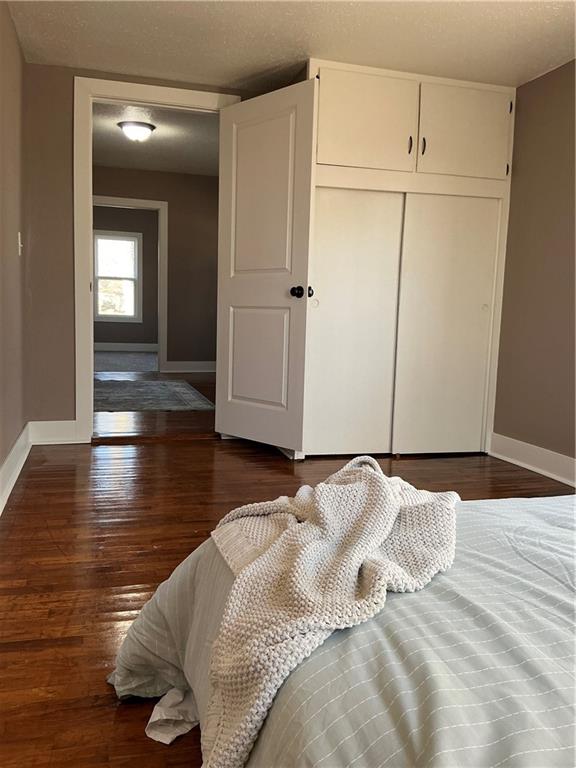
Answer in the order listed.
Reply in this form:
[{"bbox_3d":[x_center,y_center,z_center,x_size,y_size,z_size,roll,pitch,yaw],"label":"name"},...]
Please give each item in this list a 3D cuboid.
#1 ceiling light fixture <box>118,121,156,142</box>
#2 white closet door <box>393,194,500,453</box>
[{"bbox_3d":[-1.137,-1.900,4.694,0.298,0.140,0.298,0,8,-16],"label":"ceiling light fixture"},{"bbox_3d":[0.954,-0.344,3.790,0.644,1.548,0.035,0,8,-16],"label":"white closet door"}]

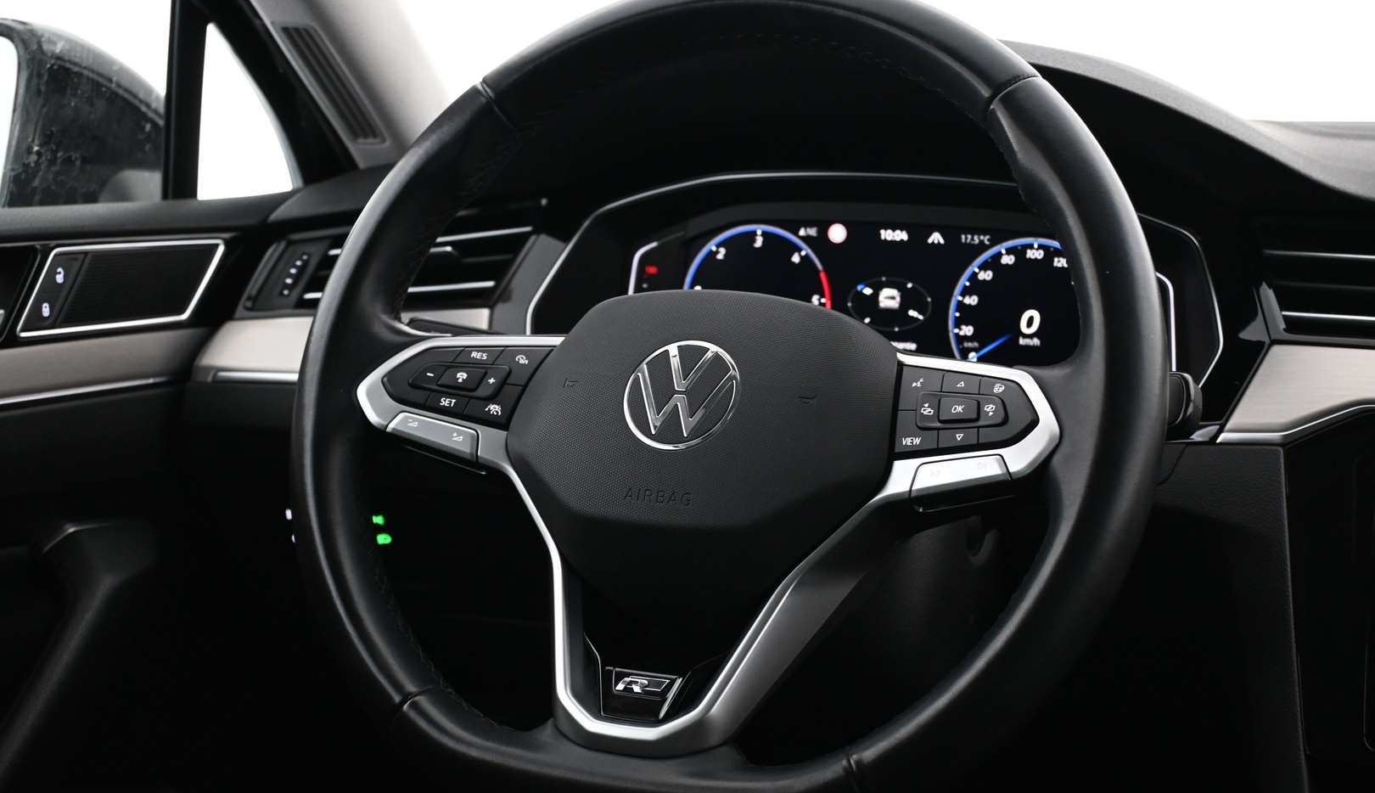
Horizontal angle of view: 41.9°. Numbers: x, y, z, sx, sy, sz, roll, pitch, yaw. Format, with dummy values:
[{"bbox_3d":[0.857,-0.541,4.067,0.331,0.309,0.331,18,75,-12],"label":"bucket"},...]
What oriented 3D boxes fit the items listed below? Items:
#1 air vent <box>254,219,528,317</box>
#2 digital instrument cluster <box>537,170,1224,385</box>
[{"bbox_3d":[-0.168,-0.070,1.033,0.168,0.054,0.040,-1,-11,12],"label":"air vent"},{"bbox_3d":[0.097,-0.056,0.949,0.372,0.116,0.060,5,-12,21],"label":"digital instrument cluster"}]

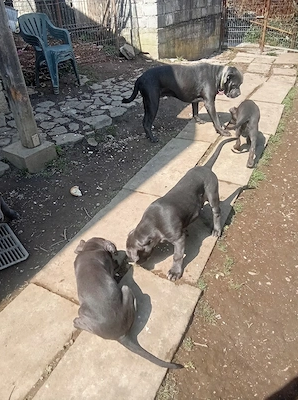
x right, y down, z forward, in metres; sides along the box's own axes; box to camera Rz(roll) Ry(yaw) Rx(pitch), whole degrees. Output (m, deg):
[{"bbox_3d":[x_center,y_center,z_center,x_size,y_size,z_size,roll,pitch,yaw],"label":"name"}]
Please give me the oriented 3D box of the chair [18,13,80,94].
[{"bbox_3d":[-1.355,-2.027,4.469,0.559,0.897,0.585,17,38,24],"label":"chair"}]

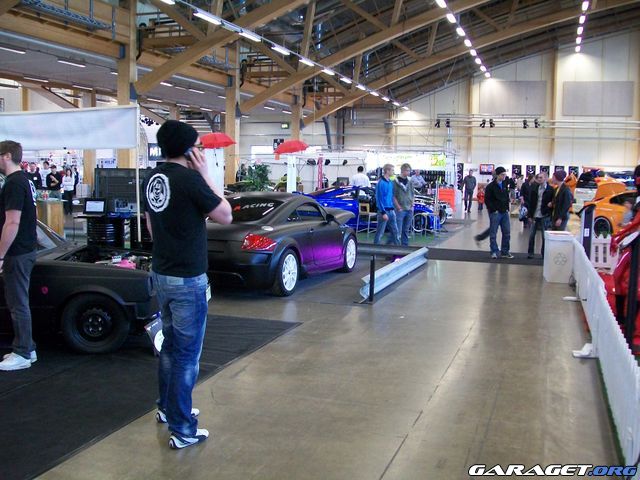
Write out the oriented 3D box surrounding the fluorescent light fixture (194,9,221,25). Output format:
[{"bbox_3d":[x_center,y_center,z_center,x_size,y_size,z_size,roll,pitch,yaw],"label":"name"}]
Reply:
[{"bbox_3d":[-3.177,-6.312,18.882,0.220,0.140,1.420,3,6,19],"label":"fluorescent light fixture"}]

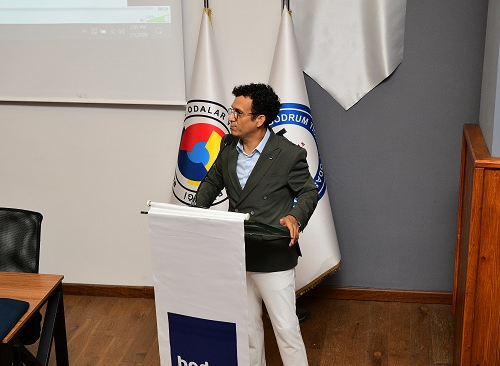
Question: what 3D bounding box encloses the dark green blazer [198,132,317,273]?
[{"bbox_3d":[0.033,0.095,4.401,0.570,0.740,0.400,10,20,30],"label":"dark green blazer"}]

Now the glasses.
[{"bbox_3d":[-0.015,-0.343,4.314,0.145,0.047,0.140,-4,17,-24],"label":"glasses"}]

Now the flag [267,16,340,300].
[{"bbox_3d":[0.275,-0.140,5.387,0.540,1.855,0.380,0,17,2],"label":"flag"}]

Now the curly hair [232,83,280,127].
[{"bbox_3d":[0.027,-0.388,4.301,0.240,0.215,0.195,-5,17,-26],"label":"curly hair"}]

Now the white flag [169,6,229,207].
[{"bbox_3d":[-0.275,-0.156,5.379,0.500,1.819,0.380,2,18,10],"label":"white flag"}]

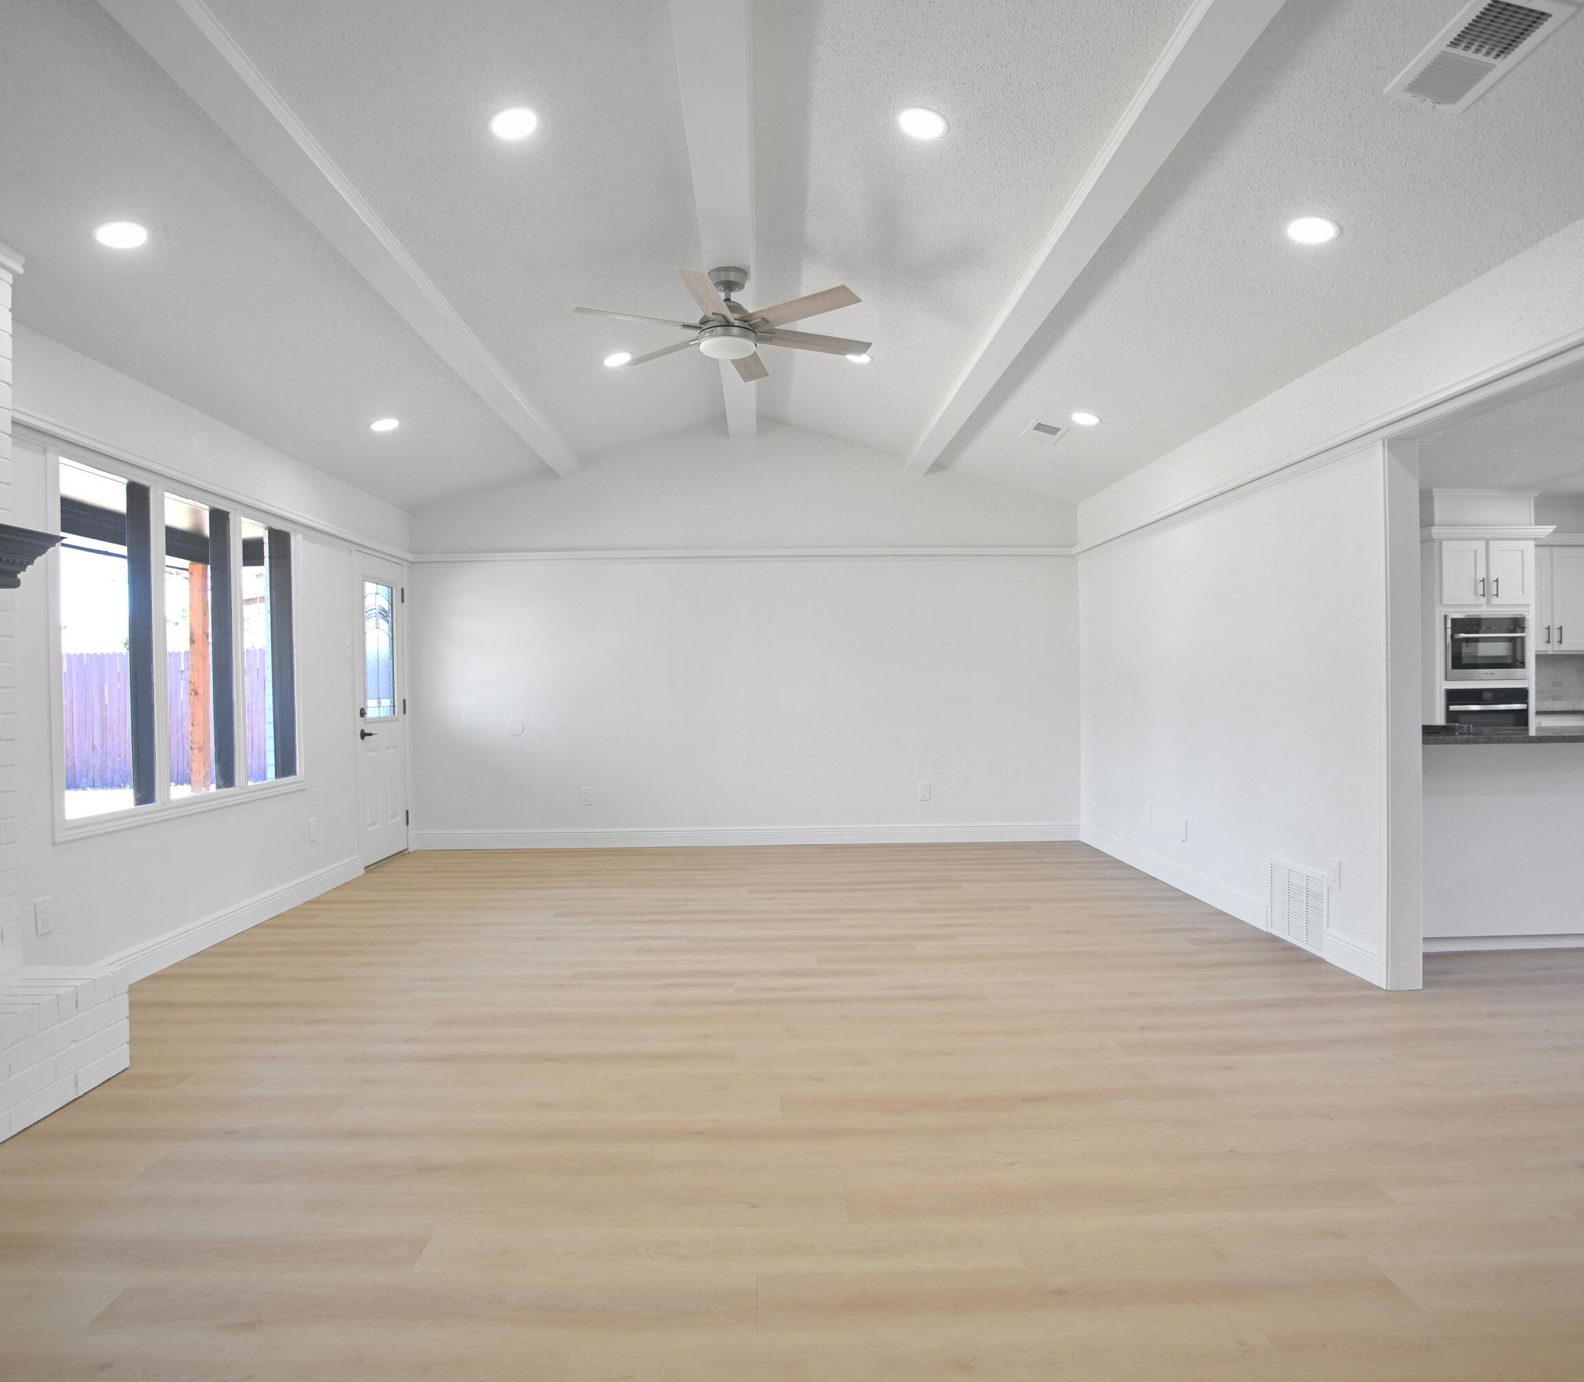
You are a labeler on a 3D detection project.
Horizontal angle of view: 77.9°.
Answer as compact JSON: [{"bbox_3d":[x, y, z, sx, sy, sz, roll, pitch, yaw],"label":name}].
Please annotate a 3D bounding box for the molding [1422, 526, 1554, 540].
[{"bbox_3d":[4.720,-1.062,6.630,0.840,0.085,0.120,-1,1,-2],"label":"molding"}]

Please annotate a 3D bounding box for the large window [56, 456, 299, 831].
[{"bbox_3d":[-2.714,-0.191,4.505,0.090,1.345,1.770,-1,1,-2],"label":"large window"}]

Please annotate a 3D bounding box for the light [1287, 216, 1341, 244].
[{"bbox_3d":[1.666,-1.472,3.132,0.168,0.030,0.168,15,0,-2],"label":"light"}]

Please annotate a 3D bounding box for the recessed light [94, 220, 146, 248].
[{"bbox_3d":[-2.127,-1.444,3.106,0.168,0.030,0.168,-16,1,-2],"label":"recessed light"}]

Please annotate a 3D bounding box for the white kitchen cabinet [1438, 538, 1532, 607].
[{"bbox_3d":[4.709,-0.802,6.958,0.670,0.469,0.610,-1,0,-2],"label":"white kitchen cabinet"}]

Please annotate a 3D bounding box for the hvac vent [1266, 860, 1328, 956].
[{"bbox_3d":[2.217,0.942,4.310,0.030,0.356,0.468,-1,1,-2],"label":"hvac vent"}]

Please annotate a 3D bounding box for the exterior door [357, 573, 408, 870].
[{"bbox_3d":[-2.780,0.125,6.618,0.050,2.040,0.770,-1,1,-2],"label":"exterior door"}]

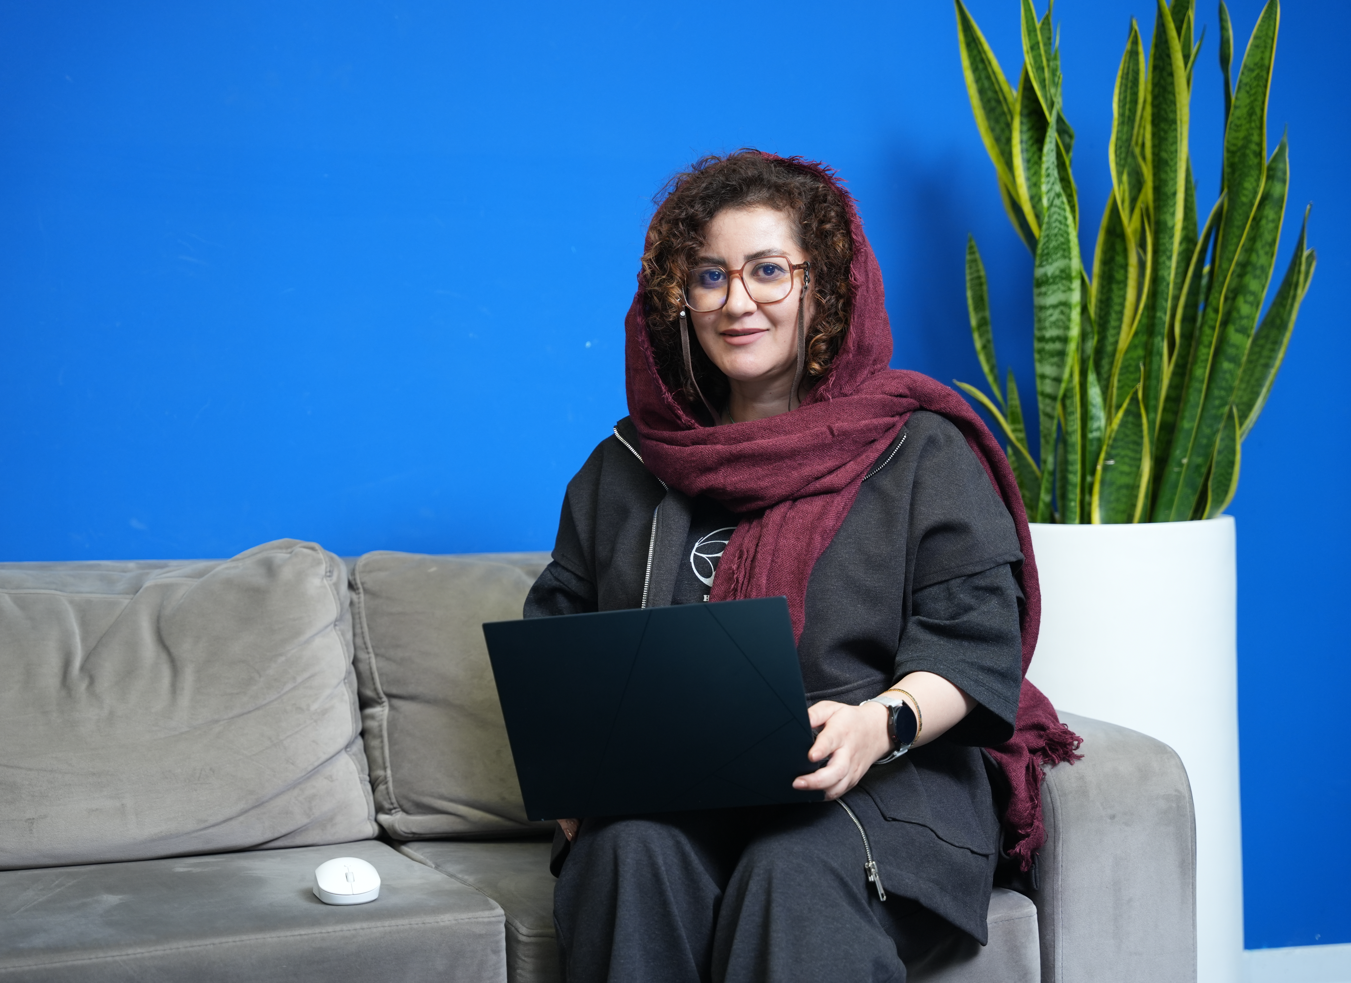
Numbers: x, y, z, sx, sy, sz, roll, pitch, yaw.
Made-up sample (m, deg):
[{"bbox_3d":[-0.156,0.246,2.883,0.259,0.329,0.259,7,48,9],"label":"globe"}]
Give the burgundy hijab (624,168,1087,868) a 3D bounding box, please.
[{"bbox_3d":[0.188,0.020,3.110,0.470,0.770,0.350,0,1,18],"label":"burgundy hijab"}]

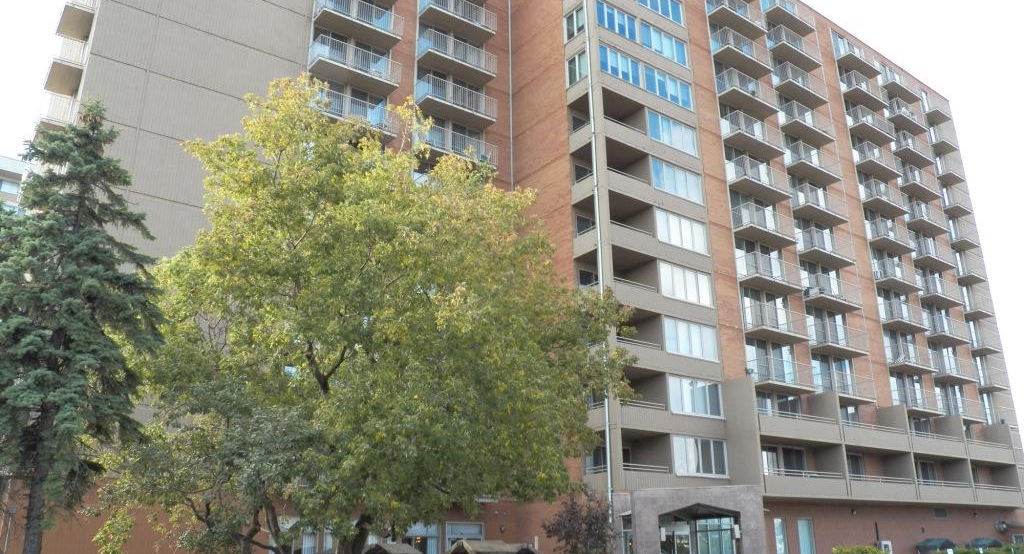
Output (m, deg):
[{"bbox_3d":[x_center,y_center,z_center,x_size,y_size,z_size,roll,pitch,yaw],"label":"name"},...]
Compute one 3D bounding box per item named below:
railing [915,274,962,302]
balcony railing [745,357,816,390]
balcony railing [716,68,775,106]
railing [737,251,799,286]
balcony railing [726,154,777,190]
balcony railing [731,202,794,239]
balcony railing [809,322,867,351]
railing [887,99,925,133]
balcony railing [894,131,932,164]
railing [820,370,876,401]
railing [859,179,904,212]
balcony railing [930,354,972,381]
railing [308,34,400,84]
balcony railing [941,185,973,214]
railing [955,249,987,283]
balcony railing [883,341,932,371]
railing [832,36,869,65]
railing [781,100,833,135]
[{"bbox_3d":[27.749,1.036,53.533,3.953,1.197,1.052,14,-24,-35],"label":"railing"},{"bbox_3d":[13.194,4.774,40.234,3.968,1.136,1.078,14,-24,-35],"label":"balcony railing"},{"bbox_3d":[12.994,-10.086,45.451,3.968,1.136,1.078,14,-24,-35],"label":"balcony railing"},{"bbox_3d":[13.194,-0.186,42.084,4.000,1.120,1.030,14,-24,-35],"label":"railing"},{"bbox_3d":[12.797,-5.002,42.762,3.904,1.191,1.040,14,-24,-35],"label":"balcony railing"},{"bbox_3d":[13.367,-2.669,43.703,4.110,1.160,1.040,14,-24,-36],"label":"balcony railing"},{"bbox_3d":[17.535,3.344,44.366,3.985,1.136,1.078,14,-24,-35],"label":"balcony railing"},{"bbox_3d":[27.296,-10.972,57.241,3.920,1.191,1.040,14,-24,-35],"label":"railing"},{"bbox_3d":[27.656,-8.686,57.033,3.953,1.197,1.052,14,-24,-35],"label":"balcony railing"},{"bbox_3d":[17.134,5.716,42.473,3.936,1.191,1.040,14,-24,-35],"label":"railing"},{"bbox_3d":[23.145,-4.839,51.364,3.887,1.191,1.040,14,-24,-35],"label":"railing"},{"bbox_3d":[28.105,5.893,52.586,4.000,1.120,1.030,14,-24,-35],"label":"balcony railing"},{"bbox_3d":[-7.246,-9.831,38.428,3.985,1.136,1.078,14,-24,-35],"label":"railing"},{"bbox_3d":[32.278,-5.309,59.998,2.406,1.136,1.078,14,-24,-35],"label":"balcony railing"},{"bbox_3d":[32.917,-0.385,59.463,2.373,1.160,1.040,14,-24,-36],"label":"railing"},{"bbox_3d":[23.194,4.775,47.930,3.887,1.191,1.040,14,-24,-35],"label":"balcony railing"},{"bbox_3d":[23.954,-15.046,57.136,4.110,1.160,1.040,14,-24,-36],"label":"railing"},{"bbox_3d":[17.003,-8.769,47.678,3.936,1.191,1.040,14,-24,-35],"label":"railing"}]

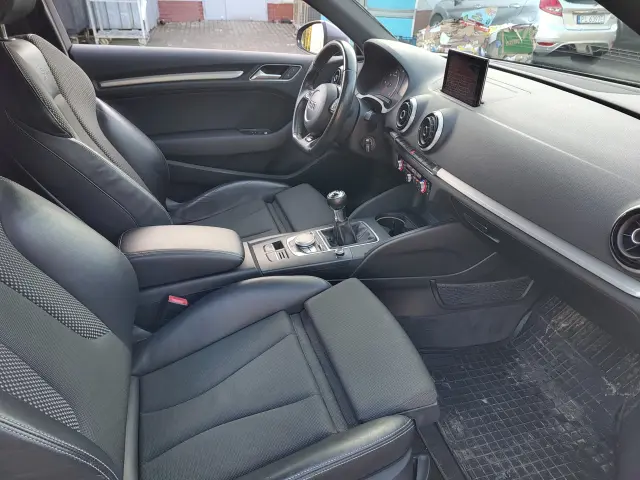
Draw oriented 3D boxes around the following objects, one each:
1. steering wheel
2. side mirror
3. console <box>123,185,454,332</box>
[{"bbox_3d":[0.012,-0.456,1.379,0.095,0.360,0.370,11,25,-26],"label":"steering wheel"},{"bbox_3d":[0.016,-0.854,1.780,0.130,0.135,0.220,-16,35,-26],"label":"side mirror"},{"bbox_3d":[-0.073,0.025,1.198,0.890,0.260,0.240,-9,32,-16],"label":"console"}]

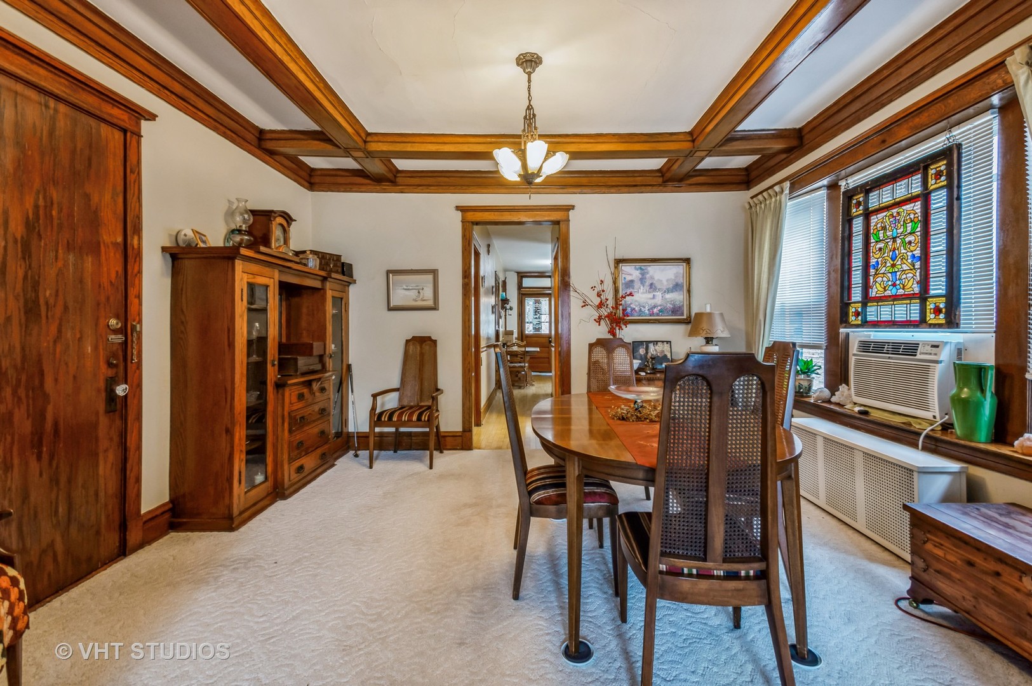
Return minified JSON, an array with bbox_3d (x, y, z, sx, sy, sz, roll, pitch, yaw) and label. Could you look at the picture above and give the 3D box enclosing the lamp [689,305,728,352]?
[{"bbox_3d":[1.686,-0.049,3.760,0.335,0.580,0.335,0,2,2],"label":"lamp"}]

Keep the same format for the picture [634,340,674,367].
[{"bbox_3d":[1.228,0.112,3.860,0.355,0.260,0.070,0,2,2],"label":"picture"}]

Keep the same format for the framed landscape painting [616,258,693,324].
[{"bbox_3d":[1.270,-0.486,3.980,0.710,0.610,0.050,0,2,2],"label":"framed landscape painting"}]

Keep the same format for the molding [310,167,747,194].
[{"bbox_3d":[0.122,-1.535,4.040,4.140,0.210,0.090,0,1,1],"label":"molding"}]

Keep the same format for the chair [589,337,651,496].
[{"bbox_3d":[0.670,0.520,2.735,0.480,1.100,0.560,0,1,1],"label":"chair"}]

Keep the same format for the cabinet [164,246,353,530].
[{"bbox_3d":[-1.733,0.245,3.237,0.450,1.610,1.680,0,2,2],"label":"cabinet"}]

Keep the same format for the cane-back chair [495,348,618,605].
[{"bbox_3d":[0.180,0.553,2.060,0.560,1.080,0.490,0,2,-2],"label":"cane-back chair"}]

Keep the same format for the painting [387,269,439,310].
[{"bbox_3d":[-0.975,-0.502,4.060,0.496,0.380,0.030,0,1,1],"label":"painting"}]

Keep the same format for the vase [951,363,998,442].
[{"bbox_3d":[2.140,0.278,2.003,0.155,0.350,0.165,0,2,2],"label":"vase"}]

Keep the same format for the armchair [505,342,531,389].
[{"bbox_3d":[0.042,0.420,8.333,0.480,0.890,0.500,0,2,2],"label":"armchair"}]

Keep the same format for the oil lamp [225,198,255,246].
[{"bbox_3d":[-1.733,-0.735,2.720,0.140,0.375,0.140,0,2,2],"label":"oil lamp"}]

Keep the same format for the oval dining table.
[{"bbox_3d":[0.615,0.726,2.070,1.100,0.745,1.500,0,1,1],"label":"oval dining table"}]

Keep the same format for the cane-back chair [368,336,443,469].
[{"bbox_3d":[-0.920,0.477,3.790,0.570,1.090,0.560,0,1,5],"label":"cane-back chair"}]

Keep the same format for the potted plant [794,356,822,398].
[{"bbox_3d":[2.227,0.252,3.351,0.220,0.300,0.220,0,2,2],"label":"potted plant"}]

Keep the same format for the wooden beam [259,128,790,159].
[{"bbox_3d":[0.075,-1.508,3.319,4.020,0.125,0.260,0,2,2],"label":"wooden beam"}]

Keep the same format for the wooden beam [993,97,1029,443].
[{"bbox_3d":[2.365,-0.322,2.010,0.100,1.600,0.140,0,1,1],"label":"wooden beam"}]

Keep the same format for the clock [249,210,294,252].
[{"bbox_3d":[-1.780,-0.775,3.100,0.200,0.360,0.260,0,1,1],"label":"clock"}]

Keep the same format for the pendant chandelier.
[{"bbox_3d":[0.078,-1.186,2.309,0.400,0.690,0.400,0,2,2],"label":"pendant chandelier"}]

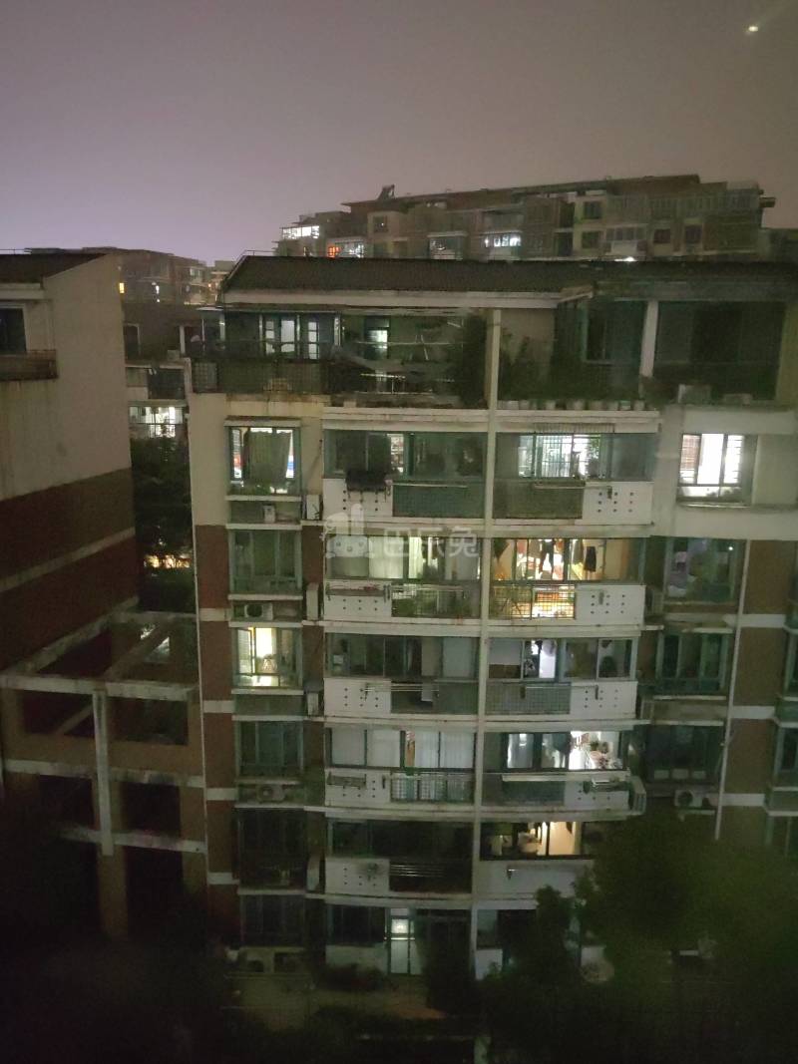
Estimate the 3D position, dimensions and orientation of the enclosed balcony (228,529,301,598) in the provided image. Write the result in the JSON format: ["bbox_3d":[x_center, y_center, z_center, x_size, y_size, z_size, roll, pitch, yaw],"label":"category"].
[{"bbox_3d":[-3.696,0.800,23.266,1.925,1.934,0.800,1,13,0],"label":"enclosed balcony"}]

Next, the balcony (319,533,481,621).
[{"bbox_3d":[0.139,1.134,23.948,4.378,2.503,1.500,1,11,2],"label":"balcony"}]

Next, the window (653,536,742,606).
[{"bbox_3d":[8.363,1.048,23.283,2.225,1.937,0.800,1,13,0],"label":"window"}]

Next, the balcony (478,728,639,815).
[{"bbox_3d":[4.578,6.710,24.246,4.474,2.580,1.350,1,13,0],"label":"balcony"}]

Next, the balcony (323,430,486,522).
[{"bbox_3d":[0.184,-1.686,23.378,4.420,2.464,1.500,1,11,2],"label":"balcony"}]

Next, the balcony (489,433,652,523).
[{"bbox_3d":[4.715,-1.583,22.910,4.270,2.482,1.400,1,13,0],"label":"balcony"}]

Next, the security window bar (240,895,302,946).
[{"bbox_3d":[-3.895,11.981,25.770,1.910,1.769,0.300,1,13,0],"label":"security window bar"}]

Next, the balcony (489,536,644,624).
[{"bbox_3d":[4.631,1.233,23.552,4.284,2.513,1.400,1,13,0],"label":"balcony"}]

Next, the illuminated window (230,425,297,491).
[{"bbox_3d":[-3.681,-2.040,22.706,1.850,1.762,0.450,1,12,-1],"label":"illuminated window"}]

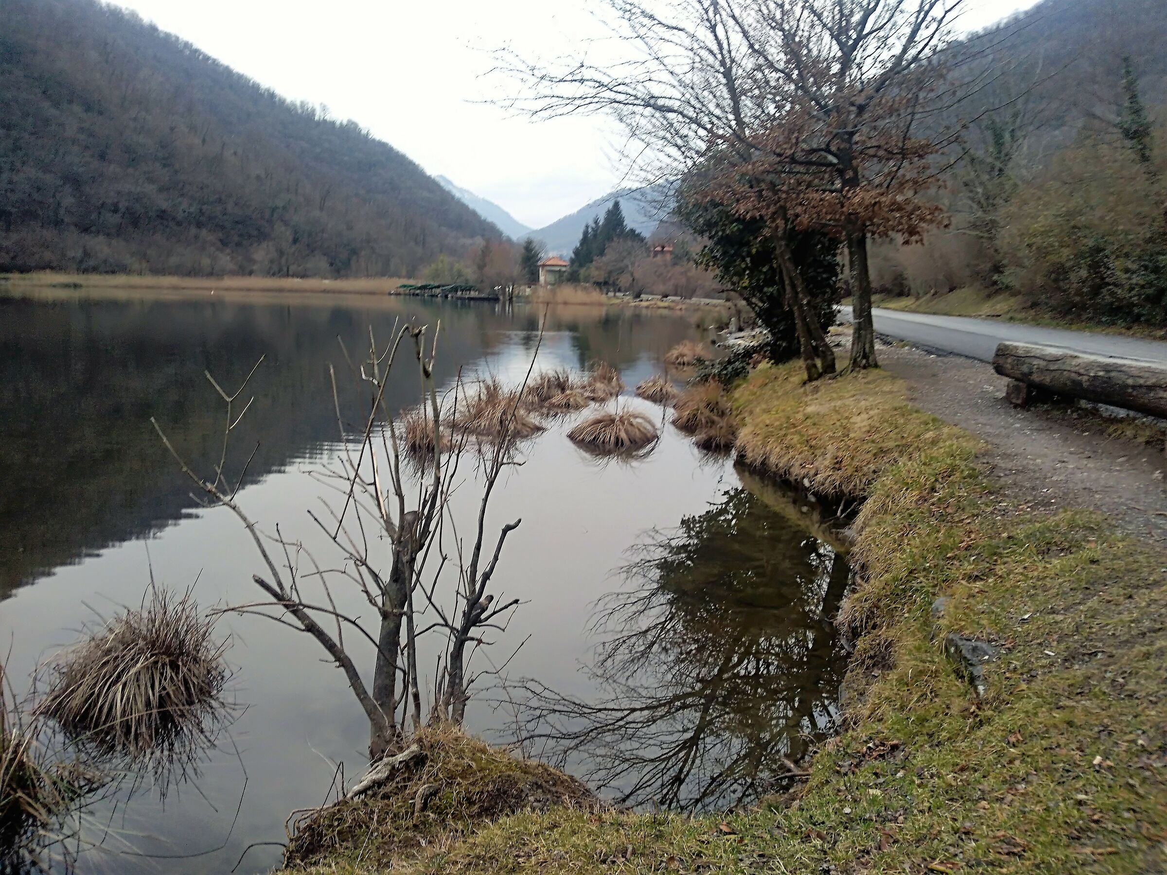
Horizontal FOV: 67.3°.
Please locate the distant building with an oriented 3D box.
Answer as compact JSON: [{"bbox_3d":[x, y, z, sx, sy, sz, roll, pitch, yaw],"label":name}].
[{"bbox_3d":[-5.148,-27.865,149.449,4.900,5.712,4.600,-2,10,-17],"label":"distant building"}]

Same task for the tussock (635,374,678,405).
[{"bbox_3d":[1.251,-0.856,14.767,0.770,0.430,0.750,1,10,0],"label":"tussock"}]

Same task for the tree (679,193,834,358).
[{"bbox_3d":[3.525,-3.270,17.999,3.300,3.402,3.100,1,10,0],"label":"tree"}]

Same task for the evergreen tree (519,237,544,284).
[{"bbox_3d":[-9.987,-33.036,166.833,4.700,9.869,4.700,1,10,0],"label":"evergreen tree"}]

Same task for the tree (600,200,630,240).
[{"bbox_3d":[4.957,-30.960,141.789,5.600,14.463,5.600,1,10,0],"label":"tree"}]

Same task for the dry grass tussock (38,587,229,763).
[{"bbox_3d":[-1.992,0.939,3.881,0.780,0.520,0.760,1,10,0],"label":"dry grass tussock"}]

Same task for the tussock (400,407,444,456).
[{"bbox_3d":[-1.858,-0.136,10.230,0.570,0.480,0.560,1,10,0],"label":"tussock"}]

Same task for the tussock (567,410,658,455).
[{"bbox_3d":[0.365,-0.171,10.828,1.120,0.400,1.080,1,10,0],"label":"tussock"}]

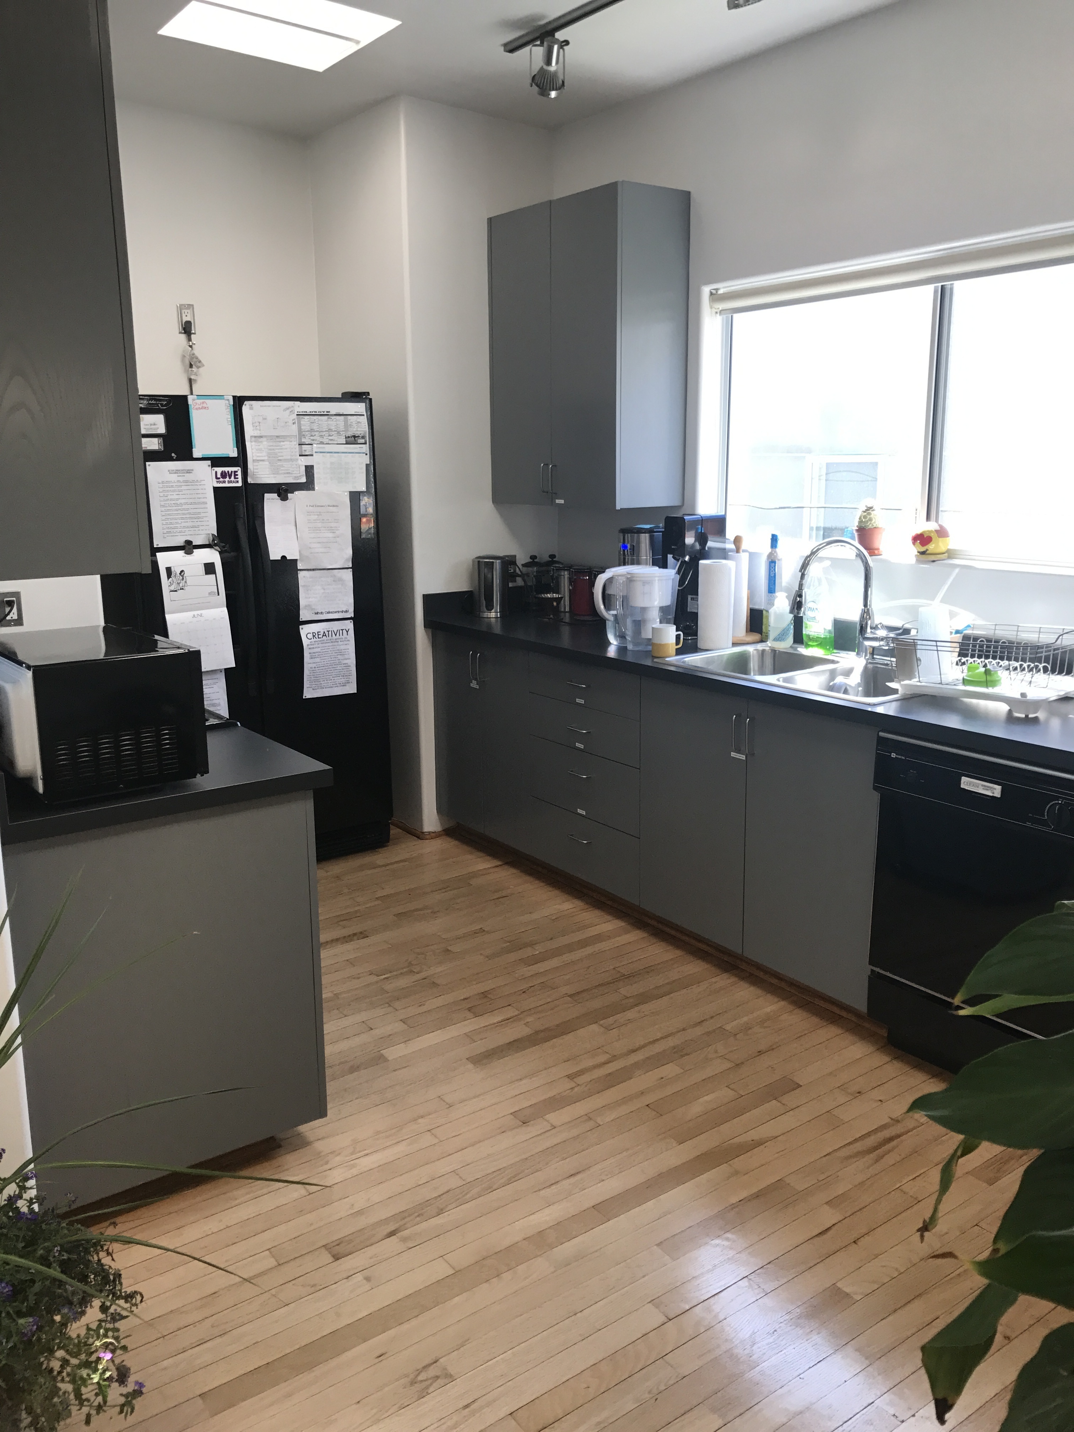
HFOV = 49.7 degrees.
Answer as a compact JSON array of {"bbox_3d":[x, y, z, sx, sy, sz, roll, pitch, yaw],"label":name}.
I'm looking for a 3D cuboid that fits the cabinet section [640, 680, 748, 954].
[{"bbox_3d":[0.700,0.255,3.704,0.590,0.772,0.465,-9,15,-35],"label":"cabinet section"}]

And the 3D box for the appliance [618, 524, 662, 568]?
[{"bbox_3d":[0.433,-0.486,4.148,0.225,0.360,0.185,-9,15,-34],"label":"appliance"}]

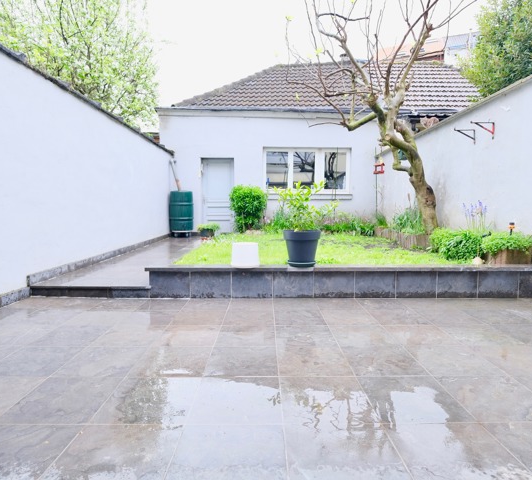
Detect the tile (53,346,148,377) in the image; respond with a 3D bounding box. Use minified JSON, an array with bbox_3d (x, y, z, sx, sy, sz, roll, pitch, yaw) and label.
[{"bbox_3d":[-1.054,0.798,2.233,0.454,0.015,0.443,0,5,0],"label":"tile"}]

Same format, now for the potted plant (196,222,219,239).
[{"bbox_3d":[-1.508,-0.264,8.913,0.616,0.373,0.450,0,5,0],"label":"potted plant"}]

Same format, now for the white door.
[{"bbox_3d":[-1.319,-1.197,9.438,0.896,2.094,0.080,0,5,0],"label":"white door"}]

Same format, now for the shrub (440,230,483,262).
[{"bbox_3d":[2.465,0.066,4.296,0.480,0.372,0.400,0,5,0],"label":"shrub"}]

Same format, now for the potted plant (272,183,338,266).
[{"bbox_3d":[0.440,-0.177,3.881,0.753,0.982,0.643,0,5,0],"label":"potted plant"}]

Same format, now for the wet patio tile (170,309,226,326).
[{"bbox_3d":[-0.600,0.712,3.056,0.447,0.020,0.440,0,6,0],"label":"wet patio tile"}]

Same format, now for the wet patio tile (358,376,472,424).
[{"bbox_3d":[0.757,0.834,1.784,0.450,0.020,0.450,0,5,0],"label":"wet patio tile"}]

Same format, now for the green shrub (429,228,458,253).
[{"bbox_3d":[2.760,-0.004,5.227,0.470,0.347,0.400,0,5,0],"label":"green shrub"}]

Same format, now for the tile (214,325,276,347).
[{"bbox_3d":[-0.147,0.753,2.633,0.447,0.020,0.440,0,6,0],"label":"tile"}]

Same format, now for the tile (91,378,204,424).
[{"bbox_3d":[-0.593,0.836,1.778,0.450,0.020,0.450,0,5,0],"label":"tile"}]

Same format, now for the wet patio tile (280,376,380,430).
[{"bbox_3d":[0.307,0.837,1.793,0.454,0.015,0.443,0,5,0],"label":"wet patio tile"}]

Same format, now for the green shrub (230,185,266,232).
[{"bbox_3d":[-0.472,-0.809,8.922,0.971,1.254,0.971,0,5,0],"label":"green shrub"}]

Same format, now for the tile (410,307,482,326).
[{"bbox_3d":[1.651,0.716,3.106,0.450,0.020,0.450,0,5,0],"label":"tile"}]

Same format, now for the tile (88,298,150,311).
[{"bbox_3d":[-1.509,0.677,3.555,0.454,0.015,0.443,0,5,0],"label":"tile"}]

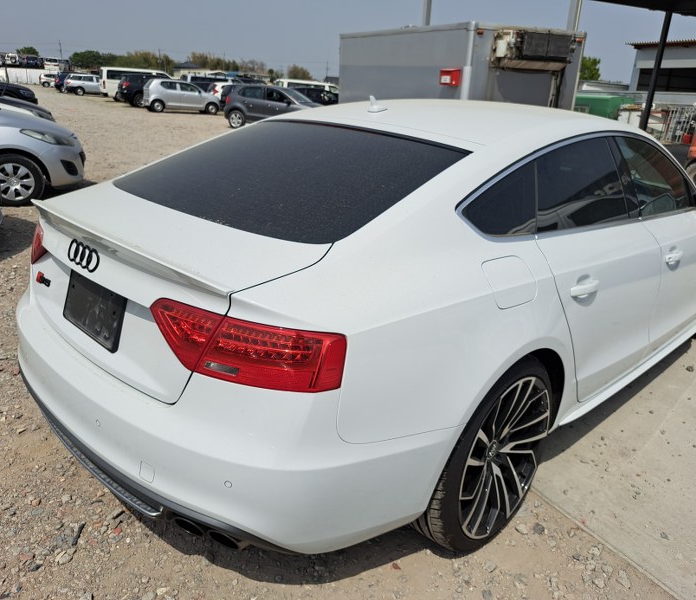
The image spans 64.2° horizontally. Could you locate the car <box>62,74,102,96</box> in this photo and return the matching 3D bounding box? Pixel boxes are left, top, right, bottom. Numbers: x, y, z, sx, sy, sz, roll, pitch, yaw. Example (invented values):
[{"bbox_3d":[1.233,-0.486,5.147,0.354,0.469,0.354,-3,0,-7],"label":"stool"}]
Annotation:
[{"bbox_3d":[-18.044,-15.626,40.422,4.400,1.500,1.695,-7,23,-24],"label":"car"}]

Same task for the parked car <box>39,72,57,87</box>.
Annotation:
[{"bbox_3d":[-33.671,-25.399,64.356,3.800,1.500,1.670,-10,24,-31],"label":"parked car"}]

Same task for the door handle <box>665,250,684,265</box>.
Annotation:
[{"bbox_3d":[1.443,-0.188,2.460,0.220,0.045,0.060,-16,27,-42],"label":"door handle"}]

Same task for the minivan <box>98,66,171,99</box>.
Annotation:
[{"bbox_3d":[-13.258,-13.825,35.588,4.720,1.980,1.700,-12,25,-33],"label":"minivan"}]

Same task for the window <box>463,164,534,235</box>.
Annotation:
[{"bbox_3d":[0.461,-0.274,1.596,0.410,0.220,0.050,-7,-1,-37],"label":"window"}]

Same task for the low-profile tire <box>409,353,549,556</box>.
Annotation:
[{"bbox_3d":[0.419,0.464,1.806,0.660,0.660,0.260,-16,26,-43],"label":"low-profile tire"}]

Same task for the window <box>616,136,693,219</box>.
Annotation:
[{"bbox_3d":[1.382,-0.549,2.444,0.800,0.340,0.050,-16,4,-42],"label":"window"}]

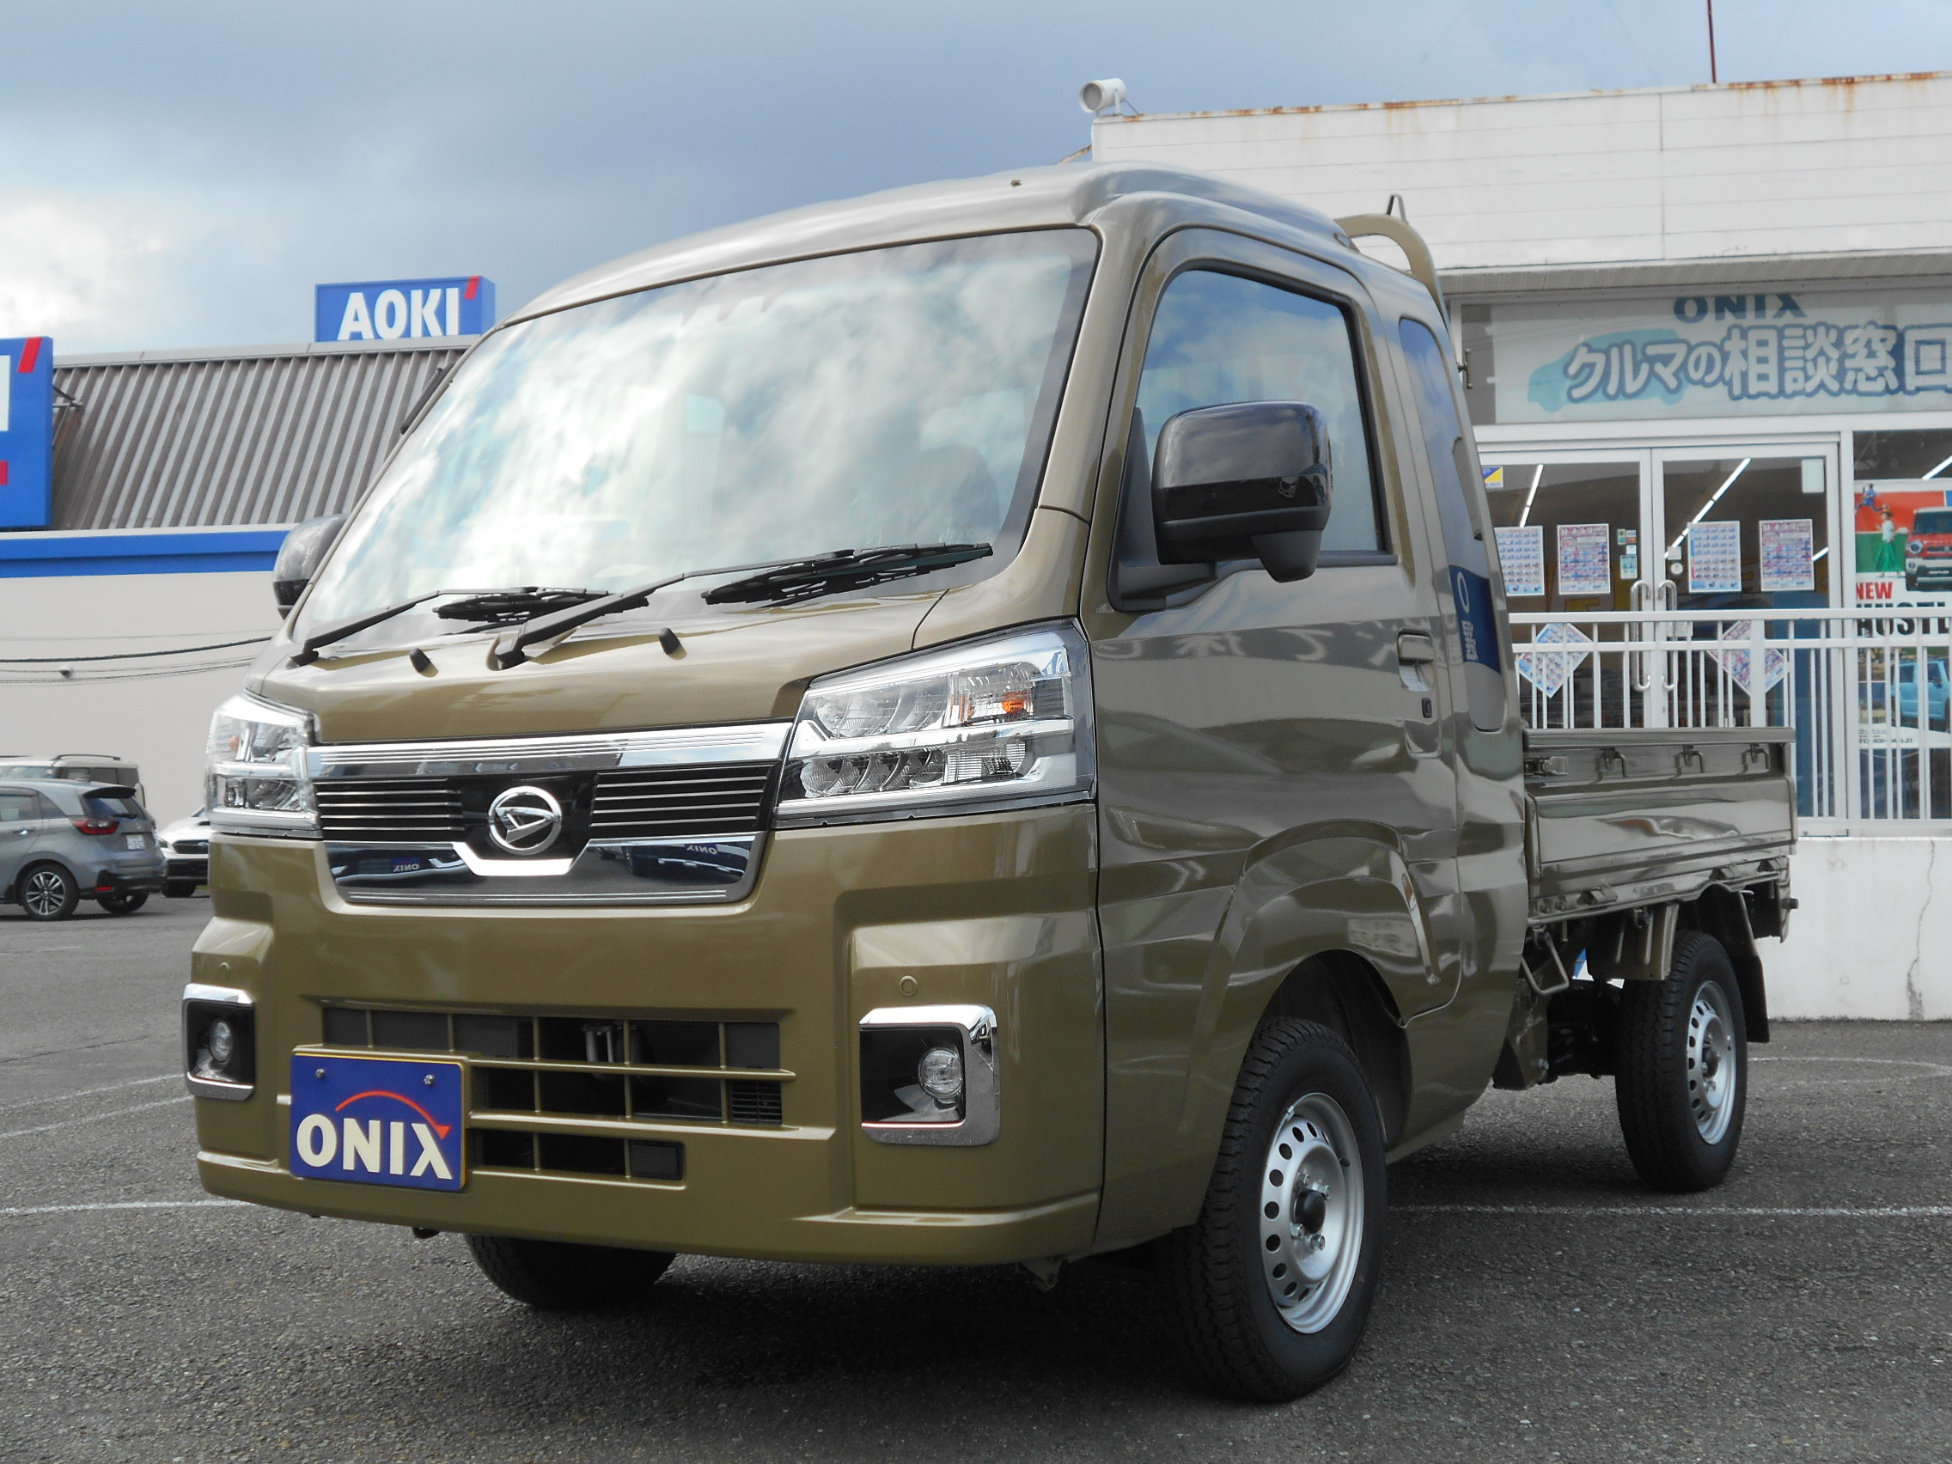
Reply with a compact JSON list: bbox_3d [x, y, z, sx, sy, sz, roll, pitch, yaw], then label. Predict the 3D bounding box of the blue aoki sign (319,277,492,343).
[{"bbox_3d":[-10.506,-7.626,45.836,3.400,1.350,0.500,-1,-2,13],"label":"blue aoki sign"}]

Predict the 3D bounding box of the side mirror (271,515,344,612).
[{"bbox_3d":[-1.052,-0.246,4.091,0.205,0.214,0.138,-3,-1,38],"label":"side mirror"}]

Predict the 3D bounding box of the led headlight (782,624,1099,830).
[{"bbox_3d":[-0.051,-0.010,3.041,0.364,0.240,0.199,-2,-1,25],"label":"led headlight"}]

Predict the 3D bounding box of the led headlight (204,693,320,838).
[{"bbox_3d":[-1.002,0.032,3.667,0.364,0.240,0.199,-3,-2,41],"label":"led headlight"}]

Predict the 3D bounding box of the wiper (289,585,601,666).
[{"bbox_3d":[-0.715,-0.156,3.438,0.725,0.098,0.065,-3,-1,35],"label":"wiper"}]

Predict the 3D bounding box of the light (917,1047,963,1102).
[{"bbox_3d":[-0.027,0.404,2.934,0.072,0.072,0.060,-2,-1,33],"label":"light"}]

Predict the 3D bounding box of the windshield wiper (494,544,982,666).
[{"bbox_3d":[-0.315,-0.163,3.181,0.723,0.122,0.065,-2,-1,22],"label":"windshield wiper"}]

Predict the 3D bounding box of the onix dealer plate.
[{"bbox_3d":[-0.820,0.534,3.388,0.335,0.167,0.015,-2,-3,33],"label":"onix dealer plate"}]

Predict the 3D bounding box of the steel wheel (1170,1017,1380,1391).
[{"bbox_3d":[0.440,0.688,3.591,0.146,0.530,0.530,-2,-1,33],"label":"steel wheel"}]

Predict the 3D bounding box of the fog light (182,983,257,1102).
[{"bbox_3d":[-1.075,0.452,3.630,0.185,0.170,0.090,-3,-1,38],"label":"fog light"}]

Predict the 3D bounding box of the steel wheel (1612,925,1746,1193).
[{"bbox_3d":[1.482,0.689,5.179,0.146,0.530,0.530,-2,-1,33],"label":"steel wheel"}]

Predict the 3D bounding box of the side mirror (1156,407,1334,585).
[{"bbox_3d":[0.341,-0.307,3.175,0.205,0.214,0.138,-2,-1,28],"label":"side mirror"}]

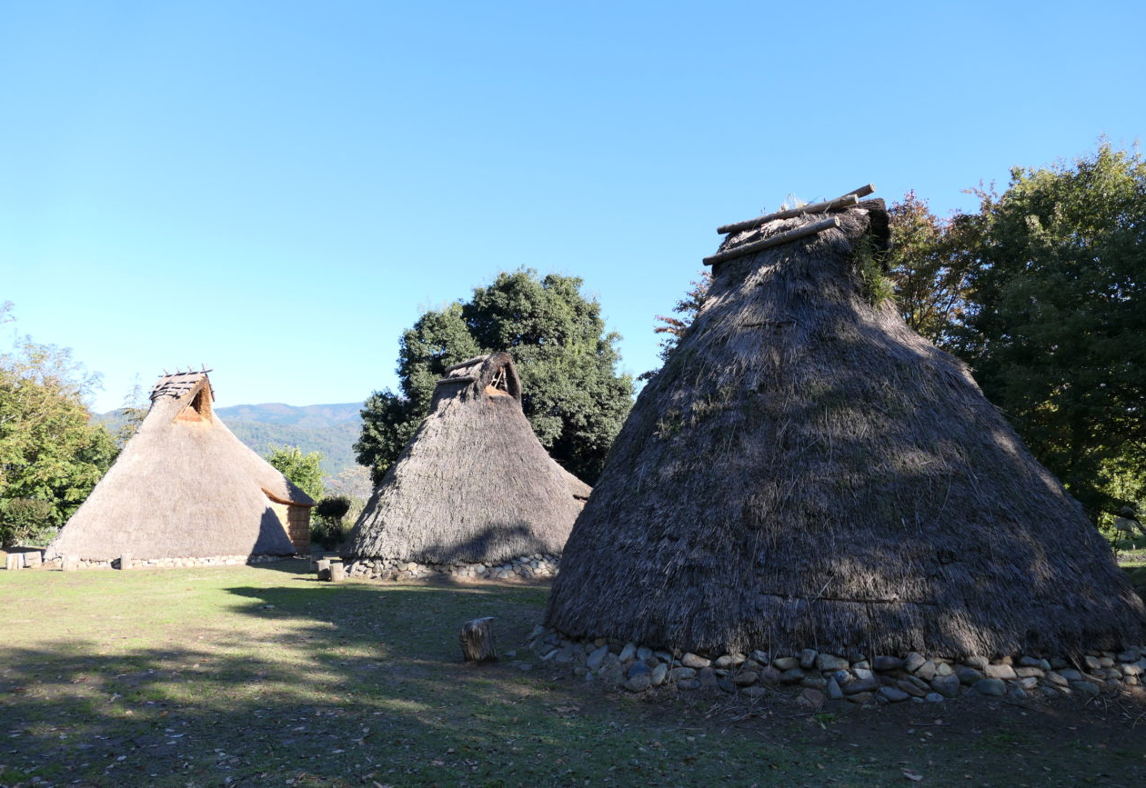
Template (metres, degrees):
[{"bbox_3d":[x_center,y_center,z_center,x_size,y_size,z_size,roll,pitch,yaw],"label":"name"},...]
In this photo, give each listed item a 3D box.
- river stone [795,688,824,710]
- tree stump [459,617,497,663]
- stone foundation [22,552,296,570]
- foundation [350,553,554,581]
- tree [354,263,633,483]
[{"bbox_3d":[1.924,2.468,6.684,0.220,0.160,0.180,0,-8,0],"label":"river stone"},{"bbox_3d":[-0.930,2.413,8.137,0.360,0.400,0.340,1,-7,-6],"label":"tree stump"},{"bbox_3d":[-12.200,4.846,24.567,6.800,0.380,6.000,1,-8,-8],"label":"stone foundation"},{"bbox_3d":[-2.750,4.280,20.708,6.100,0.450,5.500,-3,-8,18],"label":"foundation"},{"bbox_3d":[-2.943,0.700,31.200,10.400,10.500,9.600,0,-8,0],"label":"tree"}]

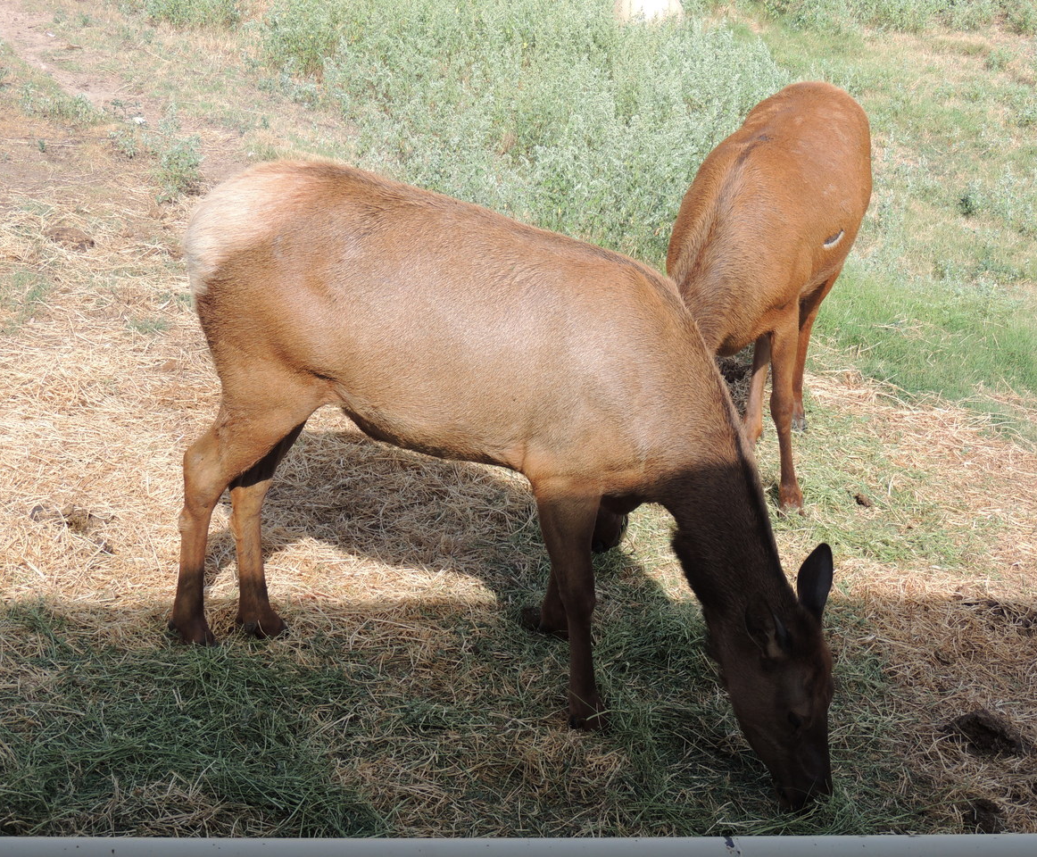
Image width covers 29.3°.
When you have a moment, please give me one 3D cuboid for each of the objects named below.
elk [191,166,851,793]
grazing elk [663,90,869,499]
[{"bbox_3d":[-0.040,0.053,5.306,2.000,1.400,0.720,7,19,22],"label":"elk"},{"bbox_3d":[0.800,-0.487,7.065,0.680,1.340,1.900,9,20,26],"label":"grazing elk"}]

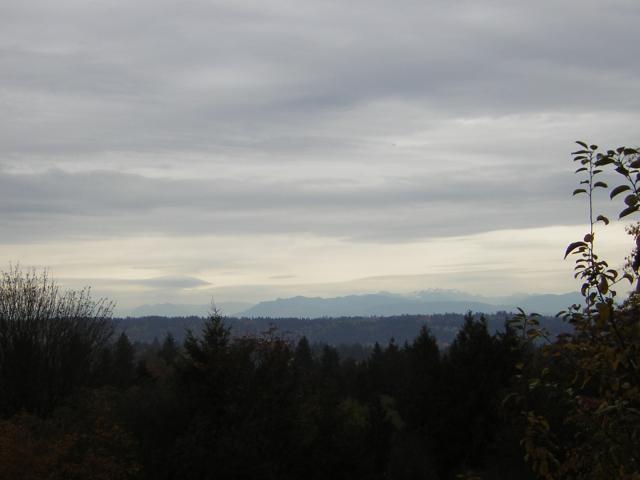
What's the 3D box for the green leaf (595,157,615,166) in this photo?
[{"bbox_3d":[0.967,-0.265,4.400,0.074,0.030,0.042,-12,0,-14],"label":"green leaf"}]

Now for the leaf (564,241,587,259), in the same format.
[{"bbox_3d":[0.888,0.033,4.500,0.092,0.036,0.045,-28,4,-14],"label":"leaf"}]

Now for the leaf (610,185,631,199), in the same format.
[{"bbox_3d":[1.022,-0.165,4.400,0.077,0.034,0.042,-28,4,-14],"label":"leaf"}]

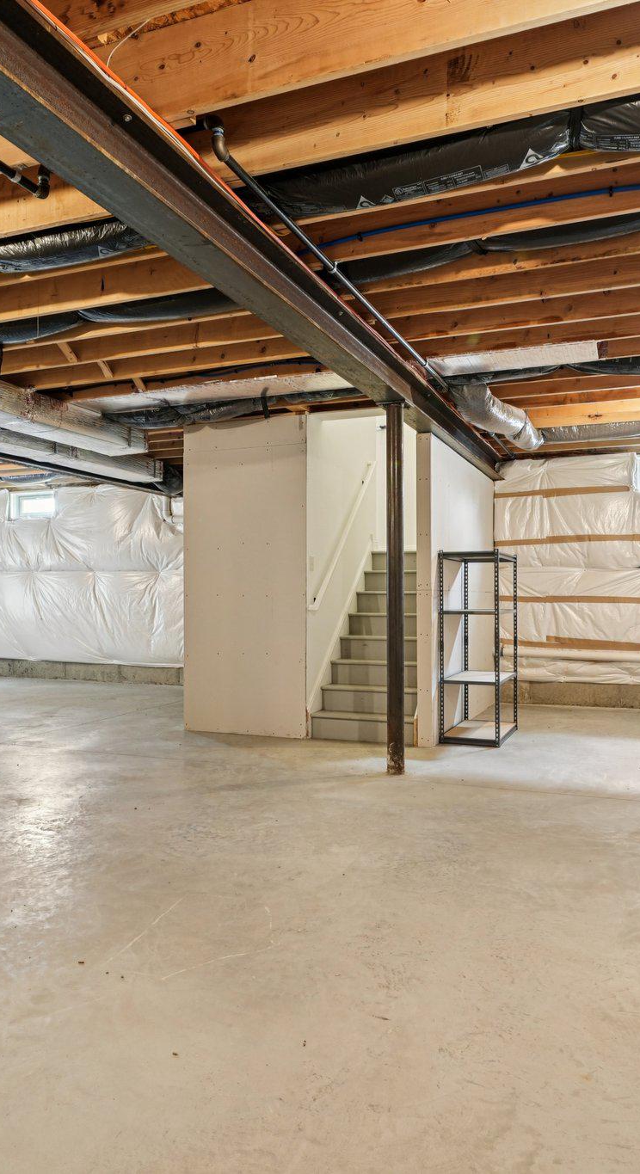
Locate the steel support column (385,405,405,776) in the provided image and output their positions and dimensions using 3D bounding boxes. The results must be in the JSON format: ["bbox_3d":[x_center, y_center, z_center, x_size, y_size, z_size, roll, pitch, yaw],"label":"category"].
[{"bbox_3d":[0.528,0.015,5.130,0.115,2.570,0.115,0,0,22],"label":"steel support column"}]

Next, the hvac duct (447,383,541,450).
[{"bbox_3d":[1.529,-1.393,6.071,0.320,0.280,1.750,0,0,29],"label":"hvac duct"}]

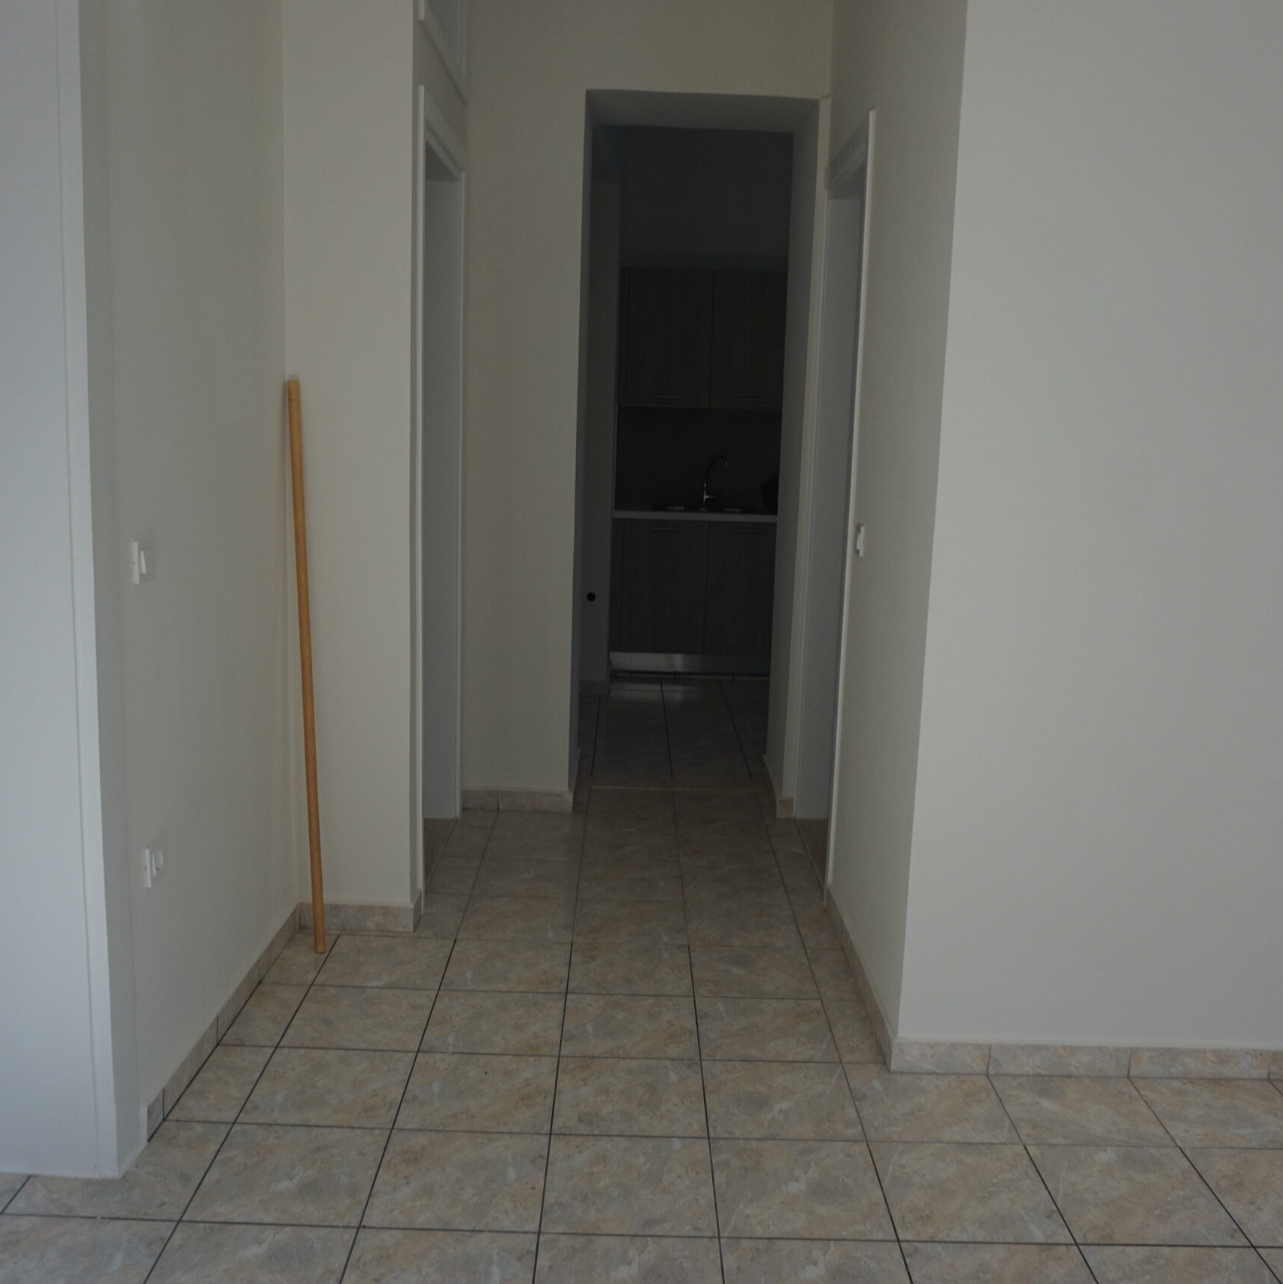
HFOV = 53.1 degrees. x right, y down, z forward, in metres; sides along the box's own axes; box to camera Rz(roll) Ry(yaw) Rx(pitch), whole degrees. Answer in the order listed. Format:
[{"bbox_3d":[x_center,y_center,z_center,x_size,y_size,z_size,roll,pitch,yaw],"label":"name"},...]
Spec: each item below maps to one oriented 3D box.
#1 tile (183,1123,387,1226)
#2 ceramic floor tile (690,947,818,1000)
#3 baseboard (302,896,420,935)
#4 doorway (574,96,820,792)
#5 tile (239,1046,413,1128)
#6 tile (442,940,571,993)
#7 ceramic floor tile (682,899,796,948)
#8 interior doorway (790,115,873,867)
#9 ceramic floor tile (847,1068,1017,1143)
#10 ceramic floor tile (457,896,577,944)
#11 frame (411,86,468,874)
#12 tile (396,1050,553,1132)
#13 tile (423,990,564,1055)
[{"bbox_3d":[-0.676,1.035,2.489,0.323,0.010,0.323,2,10,-1],"label":"tile"},{"bbox_3d":[0.284,0.845,3.265,0.307,0.011,0.307,2,10,-1],"label":"ceramic floor tile"},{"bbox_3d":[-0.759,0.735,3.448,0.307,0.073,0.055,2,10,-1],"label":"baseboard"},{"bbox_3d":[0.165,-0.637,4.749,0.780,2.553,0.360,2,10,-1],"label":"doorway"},{"bbox_3d":[-0.684,0.985,2.837,0.327,0.010,0.327,2,10,-1],"label":"tile"},{"bbox_3d":[-0.359,0.881,3.492,0.327,0.010,0.327,2,10,-1],"label":"tile"},{"bbox_3d":[0.298,0.845,3.825,0.327,0.010,0.327,2,10,-1],"label":"ceramic floor tile"},{"bbox_3d":[0.630,-0.378,3.923,0.150,2.195,0.806,2,10,-1],"label":"interior doorway"},{"bbox_3d":[0.629,1.018,2.827,0.323,0.010,0.323,2,10,-1],"label":"ceramic floor tile"},{"bbox_3d":[-0.358,0.820,3.782,0.323,0.010,0.323,2,10,-1],"label":"ceramic floor tile"},{"bbox_3d":[-0.682,-0.411,4.030,0.150,2.303,1.020,2,10,-1],"label":"frame"},{"bbox_3d":[-0.352,0.991,2.811,0.326,0.010,0.326,2,10,-1],"label":"tile"},{"bbox_3d":[-0.353,0.932,3.137,0.323,0.010,0.323,2,10,-1],"label":"tile"}]

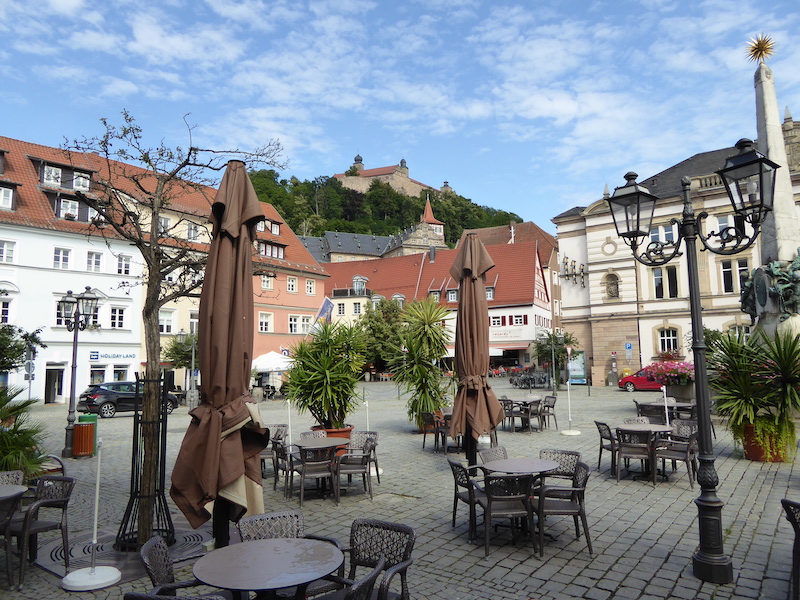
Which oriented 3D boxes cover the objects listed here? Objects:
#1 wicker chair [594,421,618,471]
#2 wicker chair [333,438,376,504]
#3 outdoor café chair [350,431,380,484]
[{"bbox_3d":[3.626,2.471,9.628,0.556,0.809,0.546,0,-6,-6],"label":"wicker chair"},{"bbox_3d":[-0.674,2.414,8.261,0.570,0.820,0.540,1,-6,-12],"label":"wicker chair"},{"bbox_3d":[-0.620,2.470,8.840,0.580,0.810,0.590,-3,-7,16],"label":"outdoor café chair"}]

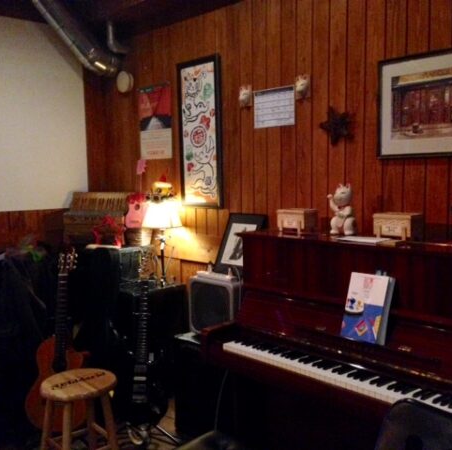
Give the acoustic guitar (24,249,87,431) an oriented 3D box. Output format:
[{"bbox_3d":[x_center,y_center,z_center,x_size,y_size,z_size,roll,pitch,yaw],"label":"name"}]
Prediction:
[{"bbox_3d":[-0.880,0.615,3.095,0.352,0.969,0.105,0,-7,3],"label":"acoustic guitar"}]

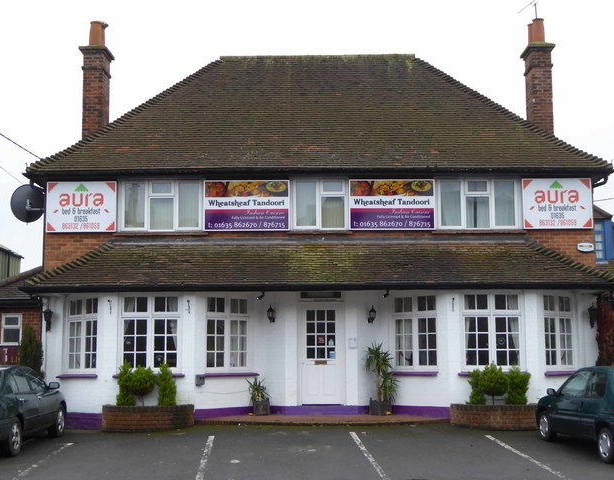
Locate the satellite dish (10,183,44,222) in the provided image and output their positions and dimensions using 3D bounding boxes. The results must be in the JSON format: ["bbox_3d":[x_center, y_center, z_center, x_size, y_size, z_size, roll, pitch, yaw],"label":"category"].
[{"bbox_3d":[-5.840,-0.760,20.548,0.760,0.817,0.250,0,-7,1],"label":"satellite dish"}]

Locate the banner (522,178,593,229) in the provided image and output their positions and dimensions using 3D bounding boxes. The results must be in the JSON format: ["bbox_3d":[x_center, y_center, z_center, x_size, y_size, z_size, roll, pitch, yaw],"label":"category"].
[{"bbox_3d":[5.120,-0.732,19.964,1.434,1.047,0.050,0,-7,0],"label":"banner"}]

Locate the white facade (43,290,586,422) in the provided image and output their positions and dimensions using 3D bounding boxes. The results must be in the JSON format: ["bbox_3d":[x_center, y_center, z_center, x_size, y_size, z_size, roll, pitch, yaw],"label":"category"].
[{"bbox_3d":[0.245,2.221,19.171,11.011,2.600,1.000,0,-7,1],"label":"white facade"}]

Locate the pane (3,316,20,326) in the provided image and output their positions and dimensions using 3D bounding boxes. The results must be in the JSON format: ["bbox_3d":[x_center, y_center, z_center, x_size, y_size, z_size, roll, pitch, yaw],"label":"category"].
[{"bbox_3d":[-6.713,1.852,22.298,0.328,0.200,0.050,0,-7,0],"label":"pane"}]

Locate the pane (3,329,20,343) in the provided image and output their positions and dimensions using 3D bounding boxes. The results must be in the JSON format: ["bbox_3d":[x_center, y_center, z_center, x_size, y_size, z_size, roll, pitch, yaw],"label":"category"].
[{"bbox_3d":[-6.706,2.176,22.256,0.361,0.303,0.050,0,-7,0],"label":"pane"}]

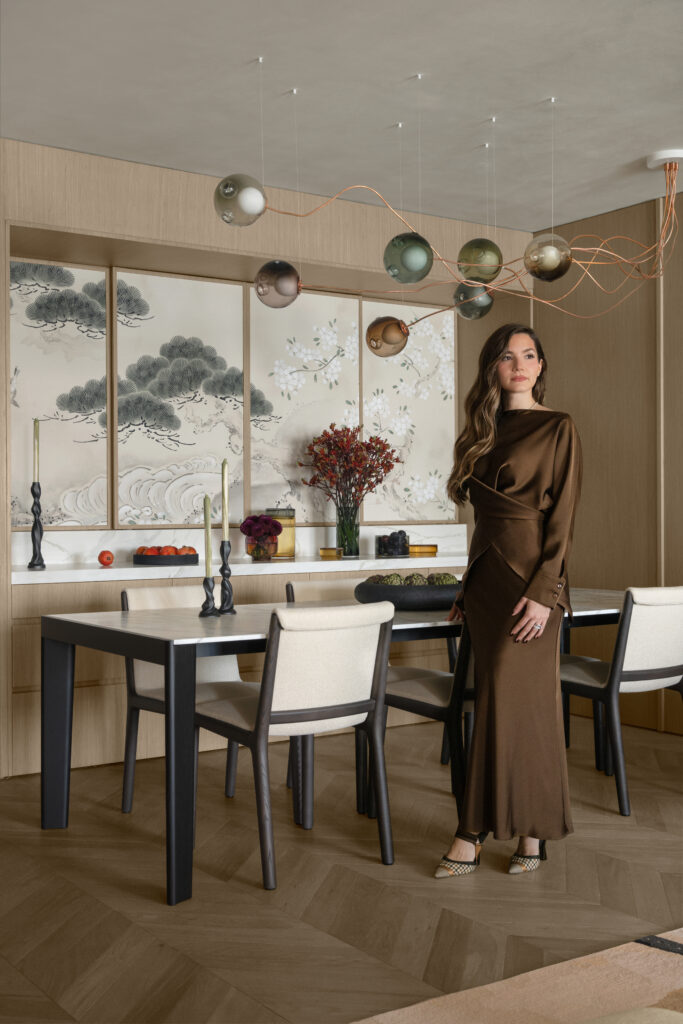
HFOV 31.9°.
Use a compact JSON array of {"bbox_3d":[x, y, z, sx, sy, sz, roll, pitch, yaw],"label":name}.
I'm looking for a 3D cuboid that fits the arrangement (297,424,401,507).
[{"bbox_3d":[0.043,-0.247,6.355,0.533,0.457,0.464,0,0,-35],"label":"arrangement"}]

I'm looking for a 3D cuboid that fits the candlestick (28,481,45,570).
[{"bbox_3d":[-1.295,0.060,5.077,0.074,0.376,0.074,0,0,-34],"label":"candlestick"}]

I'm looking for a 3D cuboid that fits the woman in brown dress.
[{"bbox_3d":[0.503,0.252,3.673,0.478,1.677,0.418,0,0,40],"label":"woman in brown dress"}]

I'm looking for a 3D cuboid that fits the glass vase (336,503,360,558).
[{"bbox_3d":[0.033,0.103,6.372,0.127,0.283,0.127,0,0,0],"label":"glass vase"}]

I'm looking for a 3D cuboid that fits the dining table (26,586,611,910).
[{"bbox_3d":[0.306,0.731,4.491,2.591,0.741,0.997,0,0,-35],"label":"dining table"}]

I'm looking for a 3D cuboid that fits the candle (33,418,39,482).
[{"bbox_3d":[-1.299,-0.261,5.077,0.023,0.275,0.023,0,0,-34],"label":"candle"}]

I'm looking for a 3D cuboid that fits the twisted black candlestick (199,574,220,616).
[{"bbox_3d":[-0.460,0.292,4.168,0.075,0.140,0.075,0,0,0],"label":"twisted black candlestick"}]

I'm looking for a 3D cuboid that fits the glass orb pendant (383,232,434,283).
[{"bbox_3d":[0.240,-0.906,4.261,0.177,0.177,0.177,0,0,0],"label":"glass orb pendant"}]

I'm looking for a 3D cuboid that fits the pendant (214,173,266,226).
[{"bbox_3d":[-0.343,-1.055,4.042,0.176,0.176,0.176,0,0,0],"label":"pendant"}]

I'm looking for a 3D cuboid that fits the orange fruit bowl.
[{"bbox_3d":[-0.848,0.210,5.776,0.315,0.098,0.315,0,0,0],"label":"orange fruit bowl"}]

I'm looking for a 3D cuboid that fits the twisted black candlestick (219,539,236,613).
[{"bbox_3d":[-0.403,0.232,4.231,0.065,0.261,0.065,0,0,0],"label":"twisted black candlestick"}]

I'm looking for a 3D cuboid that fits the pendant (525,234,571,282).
[{"bbox_3d":[0.755,-0.932,4.360,0.171,0.171,0.171,0,0,0],"label":"pendant"}]

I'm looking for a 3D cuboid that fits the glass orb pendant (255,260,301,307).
[{"bbox_3d":[-0.235,-0.840,4.409,0.173,0.173,0.173,0,0,0],"label":"glass orb pendant"}]

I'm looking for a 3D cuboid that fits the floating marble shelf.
[{"bbox_3d":[-0.332,0.272,5.959,2.867,0.053,0.547,0,0,-34],"label":"floating marble shelf"}]

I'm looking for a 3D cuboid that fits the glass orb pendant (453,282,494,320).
[{"bbox_3d":[0.547,-0.872,4.947,0.164,0.164,0.164,0,0,0],"label":"glass orb pendant"}]

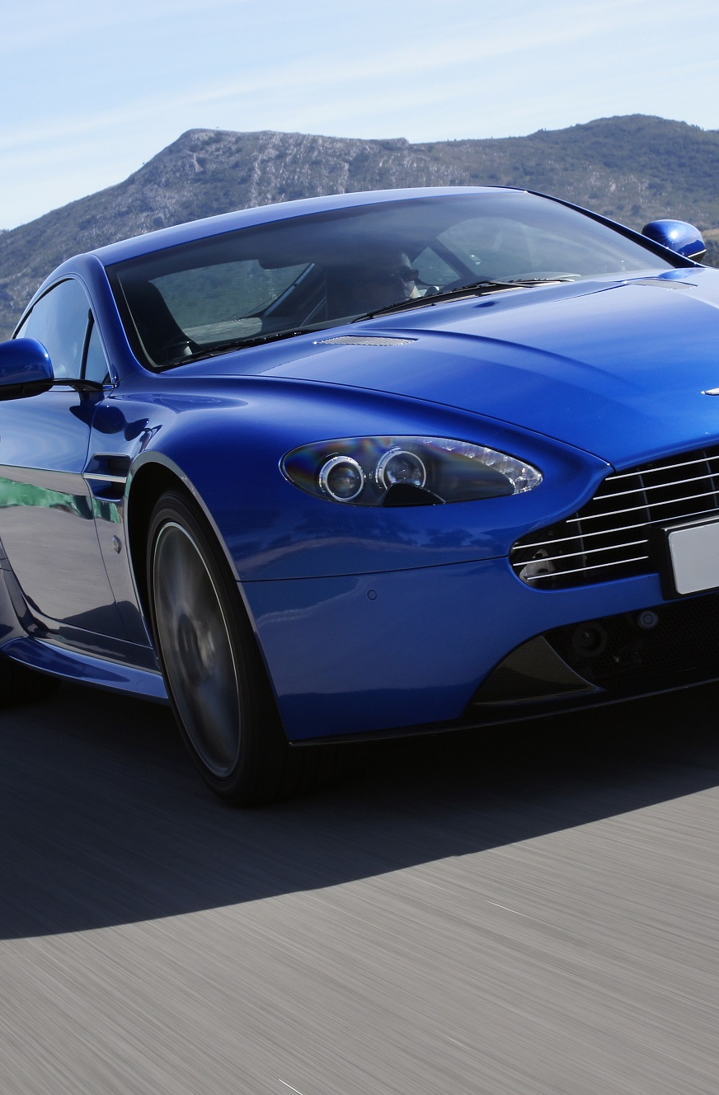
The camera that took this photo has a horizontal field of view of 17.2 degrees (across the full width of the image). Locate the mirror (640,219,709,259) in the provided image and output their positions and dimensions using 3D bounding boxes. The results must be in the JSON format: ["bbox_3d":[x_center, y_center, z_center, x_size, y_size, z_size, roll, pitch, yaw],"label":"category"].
[{"bbox_3d":[0.849,-0.789,6.258,0.210,0.145,0.130,-12,5,-20],"label":"mirror"}]

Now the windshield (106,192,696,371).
[{"bbox_3d":[0.084,-0.688,5.697,1.420,0.140,0.890,-12,28,-20],"label":"windshield"}]

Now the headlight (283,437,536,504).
[{"bbox_3d":[0.077,-0.135,4.261,0.350,0.145,0.430,-12,5,-20],"label":"headlight"}]

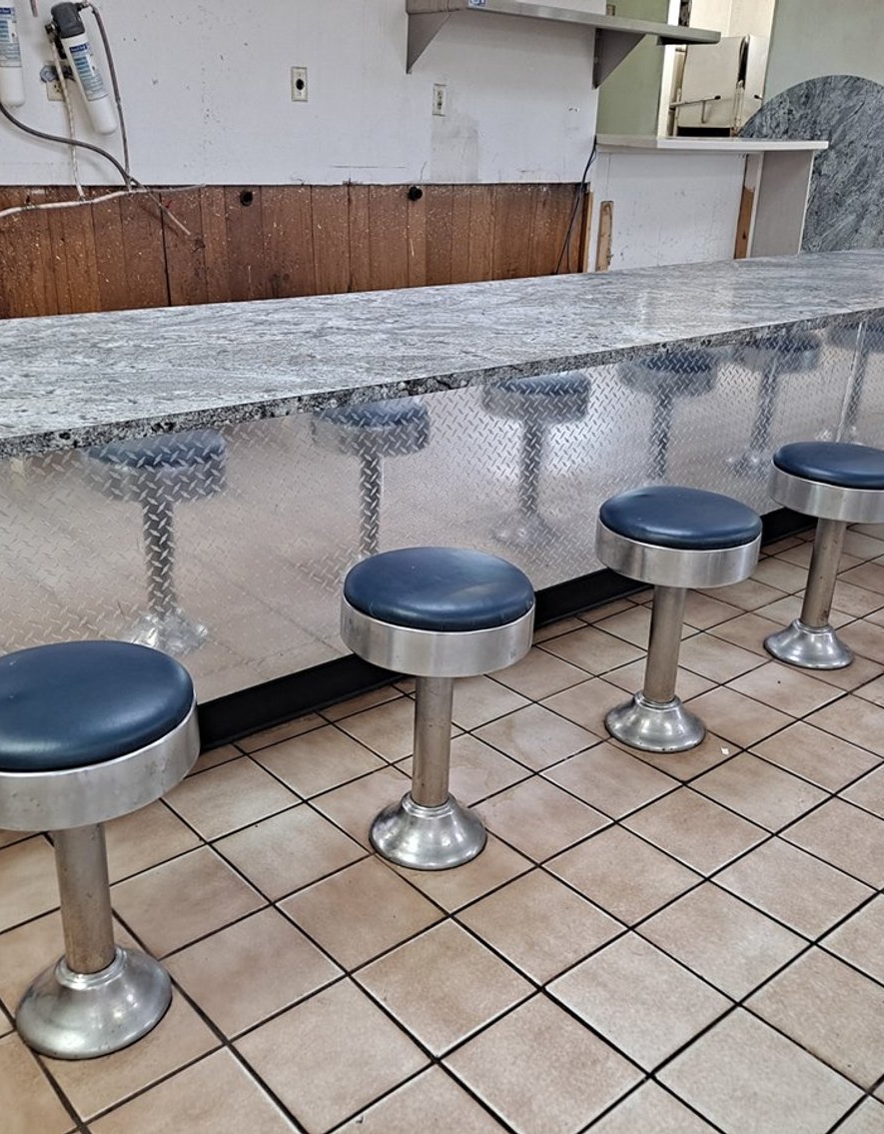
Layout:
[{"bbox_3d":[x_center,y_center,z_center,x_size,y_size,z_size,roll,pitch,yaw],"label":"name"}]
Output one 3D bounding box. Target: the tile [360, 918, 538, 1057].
[{"bbox_3d":[0.004,0.621,1.623,0.199,0.009,0.199,-16,28,-38],"label":"tile"}]

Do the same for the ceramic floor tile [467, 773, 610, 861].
[{"bbox_3d":[0.183,0.483,2.081,0.204,0.010,0.204,-16,29,-38],"label":"ceramic floor tile"}]

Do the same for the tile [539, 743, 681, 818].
[{"bbox_3d":[0.342,0.435,2.205,0.201,0.010,0.201,-16,29,-38],"label":"tile"}]

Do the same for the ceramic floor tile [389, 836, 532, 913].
[{"bbox_3d":[0.024,0.512,1.895,0.199,0.009,0.199,-16,28,-38],"label":"ceramic floor tile"}]

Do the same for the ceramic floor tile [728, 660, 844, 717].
[{"bbox_3d":[0.819,0.295,2.603,0.204,0.010,0.204,-16,29,-38],"label":"ceramic floor tile"}]

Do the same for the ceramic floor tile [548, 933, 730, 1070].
[{"bbox_3d":[0.300,0.657,1.654,0.201,0.010,0.201,-16,29,-38],"label":"ceramic floor tile"}]

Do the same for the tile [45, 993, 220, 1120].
[{"bbox_3d":[-0.453,0.671,1.559,0.204,0.010,0.204,-16,29,-38],"label":"tile"}]

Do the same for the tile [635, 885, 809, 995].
[{"bbox_3d":[0.447,0.595,1.741,0.197,0.010,0.197,-16,28,-38],"label":"tile"}]

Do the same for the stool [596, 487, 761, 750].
[{"bbox_3d":[0.466,0.111,2.246,0.319,0.512,0.319,2,22,-1],"label":"stool"}]

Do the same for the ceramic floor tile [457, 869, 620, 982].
[{"bbox_3d":[0.162,0.593,1.800,0.201,0.010,0.201,-16,29,-38],"label":"ceramic floor tile"}]

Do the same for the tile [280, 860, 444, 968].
[{"bbox_3d":[-0.135,0.577,1.820,0.204,0.010,0.204,-16,29,-38],"label":"tile"}]

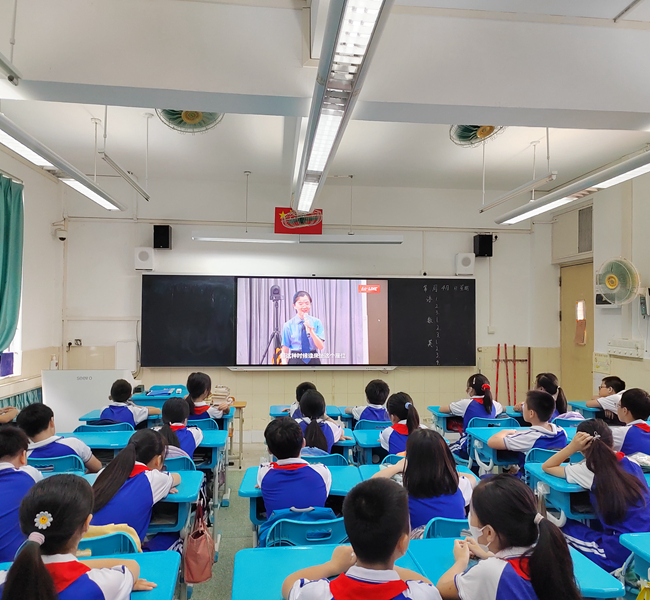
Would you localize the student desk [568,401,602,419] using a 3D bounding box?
[{"bbox_3d":[2.659,1.390,5.056,0.600,0.760,0.420,1,-2,-5],"label":"student desk"}]

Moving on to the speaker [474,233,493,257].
[{"bbox_3d":[2.056,-0.685,6.899,0.177,0.278,0.180,1,-2,-6],"label":"speaker"}]

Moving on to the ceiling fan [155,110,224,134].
[{"bbox_3d":[-0.874,-1.352,3.490,0.465,0.410,0.460,1,-2,-6],"label":"ceiling fan"}]

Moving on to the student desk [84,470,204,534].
[{"bbox_3d":[-0.924,1.290,2.597,0.610,0.765,0.430,1,-2,-8],"label":"student desk"}]

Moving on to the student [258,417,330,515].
[{"bbox_3d":[-0.141,1.101,2.437,0.420,1.090,0.650,1,-2,-6],"label":"student"}]

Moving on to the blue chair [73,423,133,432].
[{"bbox_3d":[-1.659,1.312,4.084,0.430,0.800,0.460,1,-2,-13],"label":"blue chair"}]

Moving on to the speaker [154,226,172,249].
[{"bbox_3d":[-1.969,-0.754,6.477,0.185,0.275,0.180,1,-2,-5],"label":"speaker"}]

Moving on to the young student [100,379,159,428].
[{"bbox_3d":[-1.618,1.167,4.341,0.450,1.060,0.670,1,-2,2],"label":"young student"}]

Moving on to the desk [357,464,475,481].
[{"bbox_3d":[0.483,1.289,2.738,0.600,0.760,0.420,1,-2,-5],"label":"desk"}]

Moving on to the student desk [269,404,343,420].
[{"bbox_3d":[-0.194,1.372,4.885,0.625,0.720,0.450,1,-2,-6],"label":"student desk"}]

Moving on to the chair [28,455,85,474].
[{"bbox_3d":[-1.542,1.257,3.049,0.415,0.790,0.450,1,-2,-6],"label":"chair"}]

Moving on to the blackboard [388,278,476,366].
[{"bbox_3d":[1.382,0.291,6.880,1.165,1.135,0.080,1,-2,-6],"label":"blackboard"}]

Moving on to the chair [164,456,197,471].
[{"bbox_3d":[-0.934,1.266,3.054,0.420,0.800,0.460,1,-2,-5],"label":"chair"}]

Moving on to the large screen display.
[{"bbox_3d":[-0.157,0.276,6.660,1.920,1.090,0.090,1,-2,-5],"label":"large screen display"}]

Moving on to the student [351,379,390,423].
[{"bbox_3d":[0.416,1.190,4.467,0.440,1.090,0.600,1,-2,-5],"label":"student"}]

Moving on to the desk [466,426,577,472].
[{"bbox_3d":[1.408,1.356,3.936,0.620,0.720,0.450,1,-2,-6],"label":"desk"}]

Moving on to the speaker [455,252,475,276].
[{"bbox_3d":[1.800,-0.452,6.869,0.215,0.280,0.150,1,-2,-5],"label":"speaker"}]

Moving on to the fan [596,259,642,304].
[{"bbox_3d":[2.658,-0.161,4.766,0.300,0.450,0.430,2,-2,-37],"label":"fan"}]

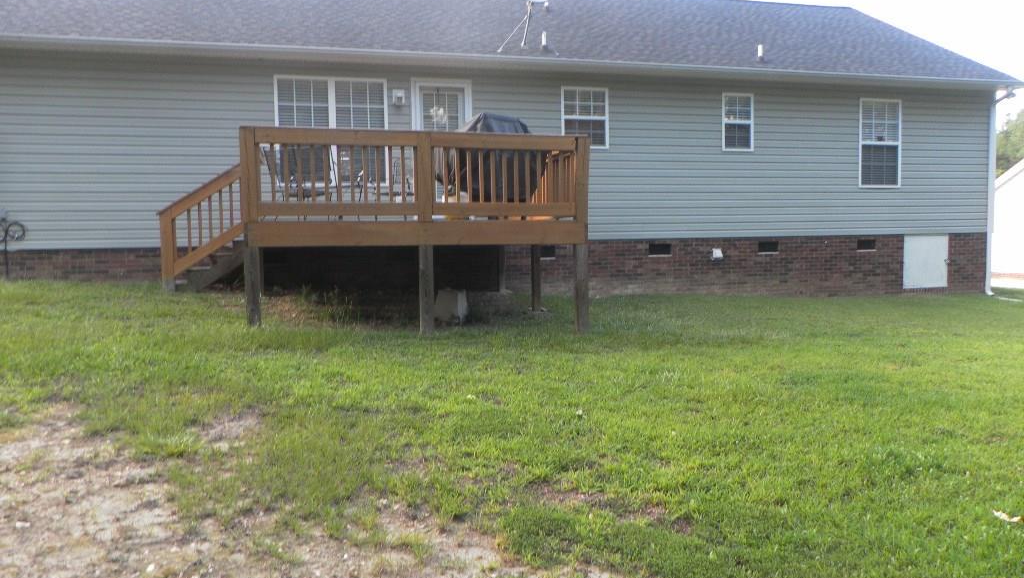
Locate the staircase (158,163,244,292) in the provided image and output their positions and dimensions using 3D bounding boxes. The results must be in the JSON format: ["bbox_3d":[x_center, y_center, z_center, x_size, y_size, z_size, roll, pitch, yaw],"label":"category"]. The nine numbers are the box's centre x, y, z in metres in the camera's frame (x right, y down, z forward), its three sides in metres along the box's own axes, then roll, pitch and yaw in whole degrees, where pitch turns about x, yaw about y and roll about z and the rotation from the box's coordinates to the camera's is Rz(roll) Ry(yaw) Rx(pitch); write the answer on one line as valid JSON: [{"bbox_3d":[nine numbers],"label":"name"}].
[{"bbox_3d":[-3.727,-0.788,9.553,1.020,1.560,1.000,-2,7,-15],"label":"staircase"}]

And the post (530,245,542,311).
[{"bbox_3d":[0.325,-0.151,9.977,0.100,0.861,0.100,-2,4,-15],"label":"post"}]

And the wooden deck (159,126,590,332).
[{"bbox_3d":[-1.925,-0.655,9.657,4.794,2.155,3.690,-2,4,-15],"label":"wooden deck"}]

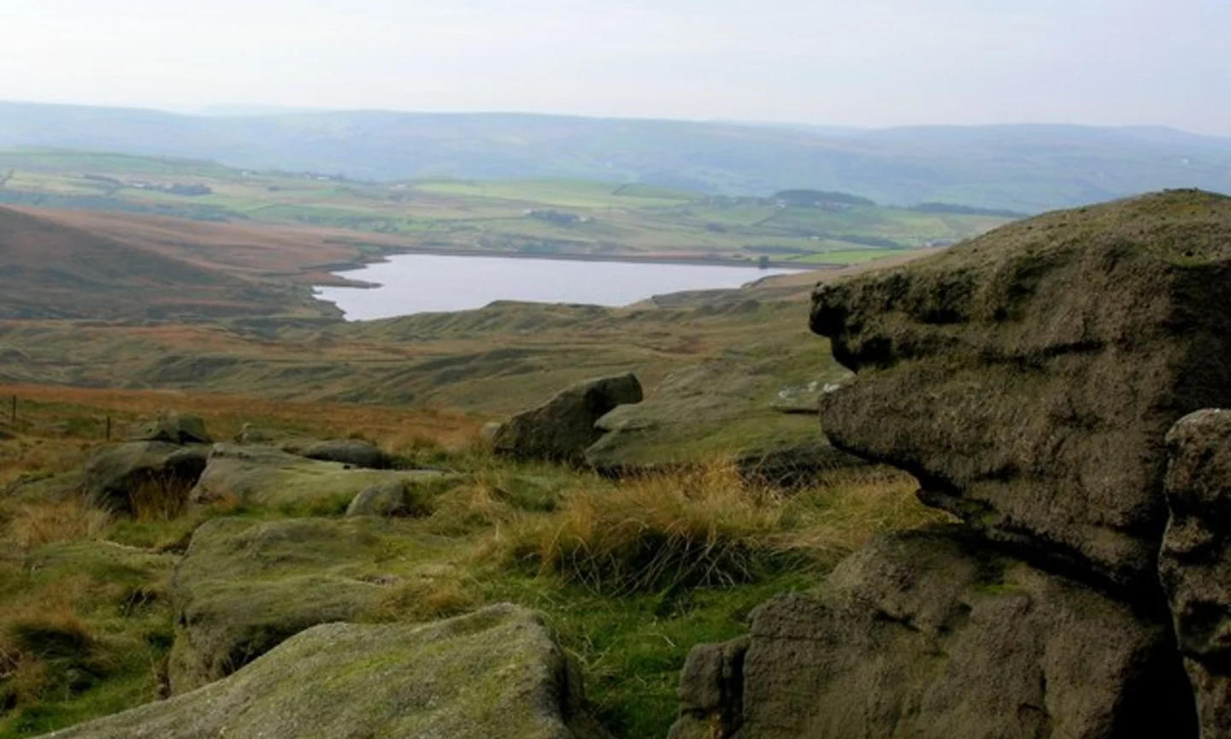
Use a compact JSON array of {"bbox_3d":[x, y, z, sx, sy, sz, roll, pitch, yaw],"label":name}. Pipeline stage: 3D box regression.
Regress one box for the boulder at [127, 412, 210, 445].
[{"bbox_3d":[-5.049,0.690,26.500,0.926,0.420,0.720,0,6,-11],"label":"boulder"}]

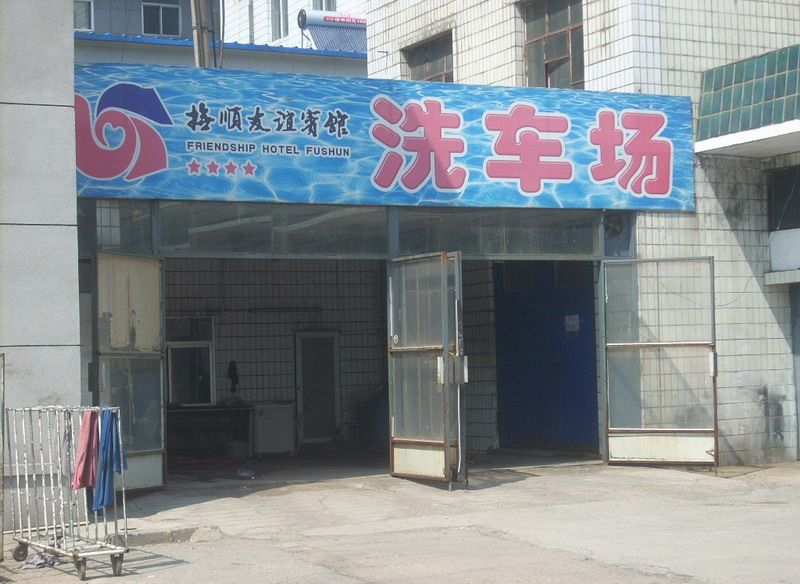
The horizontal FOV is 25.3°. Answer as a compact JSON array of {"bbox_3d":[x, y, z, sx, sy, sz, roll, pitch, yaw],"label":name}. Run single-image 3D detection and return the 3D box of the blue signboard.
[{"bbox_3d":[0.024,-1.795,21.505,8.559,1.496,0.150,0,-2,-27],"label":"blue signboard"}]

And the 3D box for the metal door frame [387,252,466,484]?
[{"bbox_3d":[0.292,0.877,20.853,0.220,2.559,1.420,0,-2,-27],"label":"metal door frame"}]

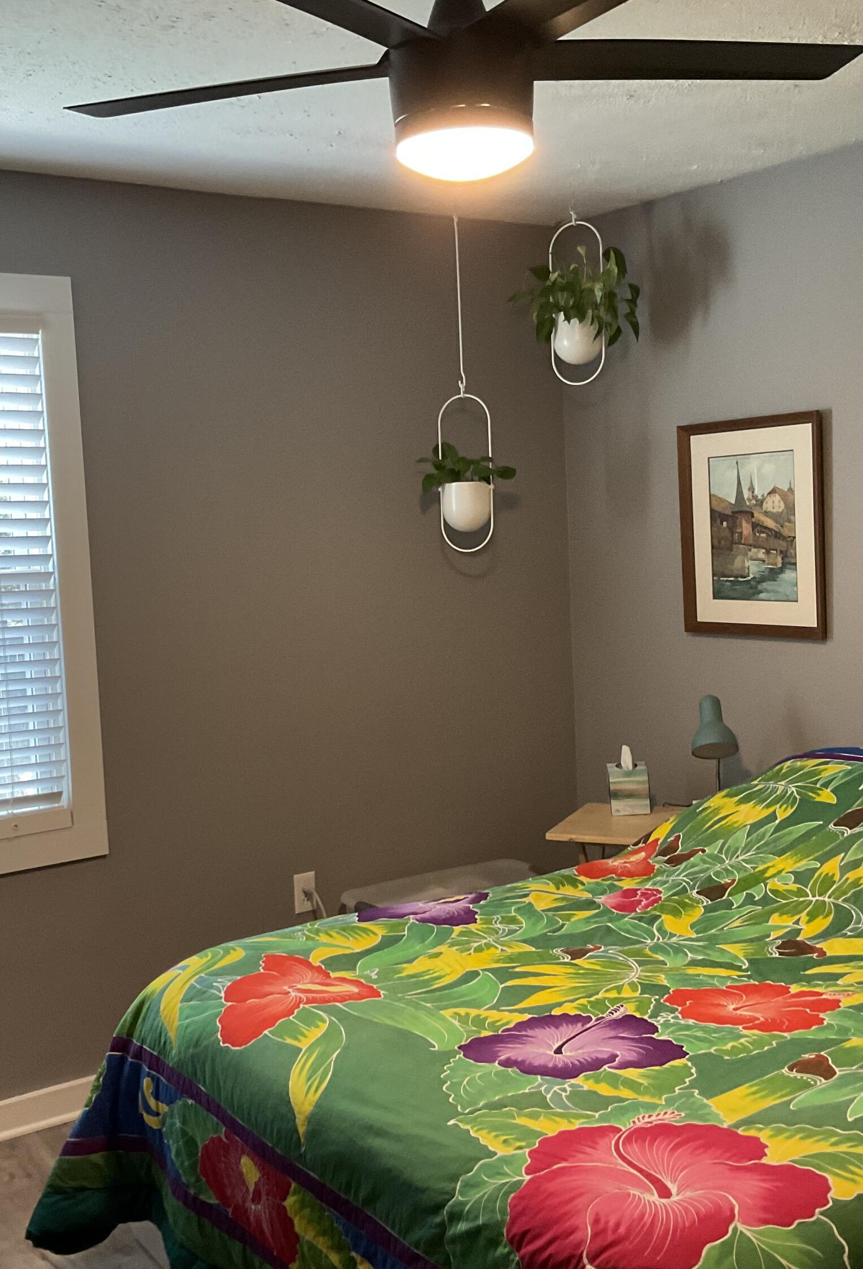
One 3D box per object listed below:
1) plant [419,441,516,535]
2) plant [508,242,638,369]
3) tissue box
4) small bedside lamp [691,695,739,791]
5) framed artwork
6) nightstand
[{"bbox_3d":[0.106,-0.433,4.191,0.280,0.262,0.215,-2,5,2],"label":"plant"},{"bbox_3d":[0.415,-0.951,4.106,0.360,0.329,0.310,-2,5,6],"label":"plant"},{"bbox_3d":[0.566,0.443,4.044,0.107,0.125,0.107,-2,5,3],"label":"tissue box"},{"bbox_3d":[0.774,0.339,3.866,0.137,0.346,0.180,-2,5,1],"label":"small bedside lamp"},{"bbox_3d":[0.875,-0.295,3.896,0.025,0.592,0.507,-6,6,-34],"label":"framed artwork"},{"bbox_3d":[0.621,0.854,3.930,0.470,0.678,0.402,0,5,23],"label":"nightstand"}]

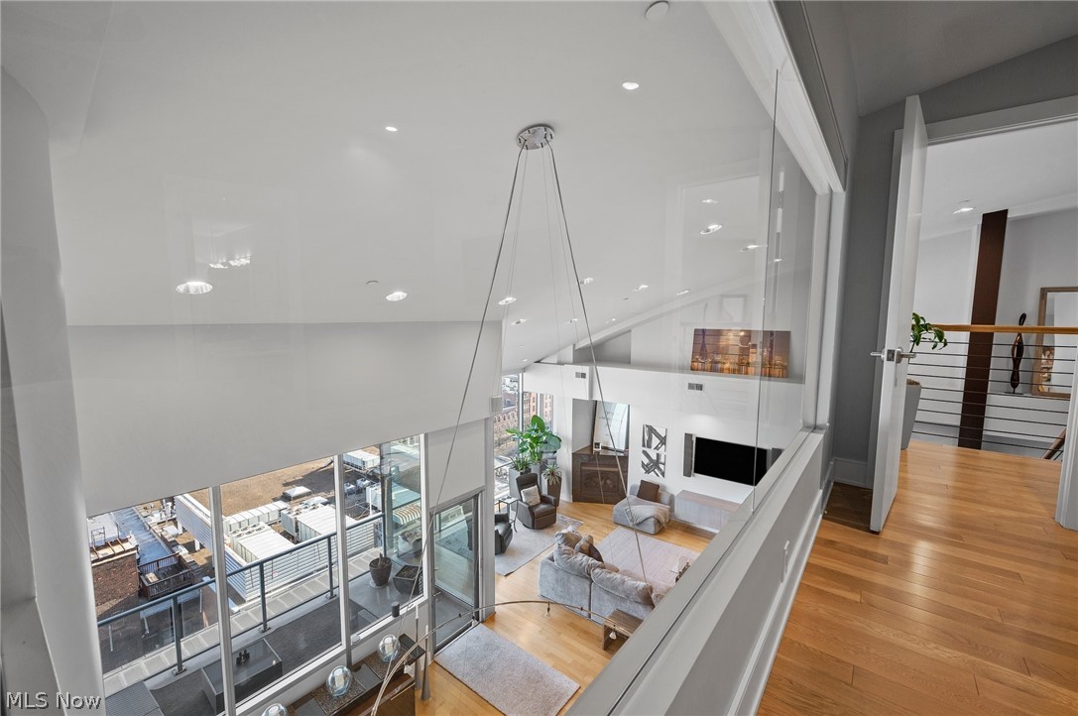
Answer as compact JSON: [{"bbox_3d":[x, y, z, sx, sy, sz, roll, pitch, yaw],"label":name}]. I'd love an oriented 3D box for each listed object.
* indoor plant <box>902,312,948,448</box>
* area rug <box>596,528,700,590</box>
[{"bbox_3d":[3.189,0.193,3.924,0.530,1.190,0.500,5,7,38],"label":"indoor plant"},{"bbox_3d":[2.277,3.974,8.154,3.100,0.015,2.480,5,7,38],"label":"area rug"}]

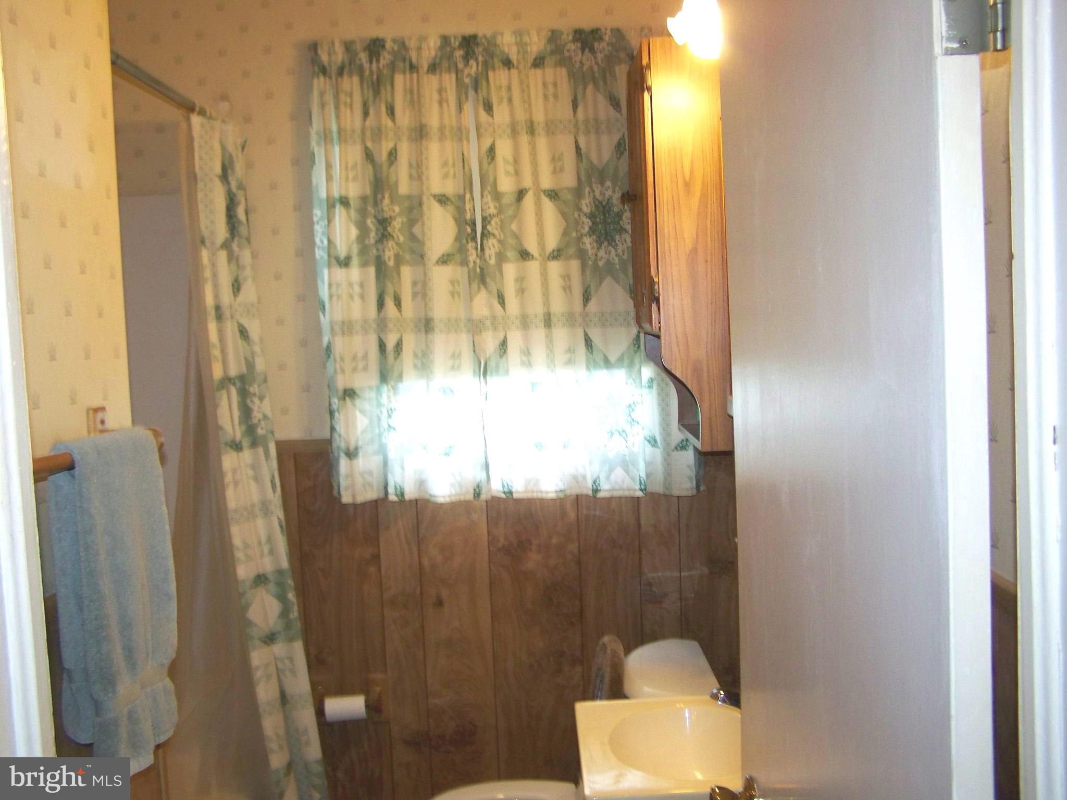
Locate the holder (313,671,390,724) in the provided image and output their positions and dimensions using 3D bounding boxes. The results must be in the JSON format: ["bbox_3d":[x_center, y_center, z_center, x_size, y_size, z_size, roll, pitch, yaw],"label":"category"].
[{"bbox_3d":[-0.478,0.779,2.994,0.200,0.134,0.088,-2,7,3],"label":"holder"}]

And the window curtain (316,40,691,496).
[{"bbox_3d":[-0.059,-0.310,2.838,0.910,1.124,0.082,-2,7,3],"label":"window curtain"}]

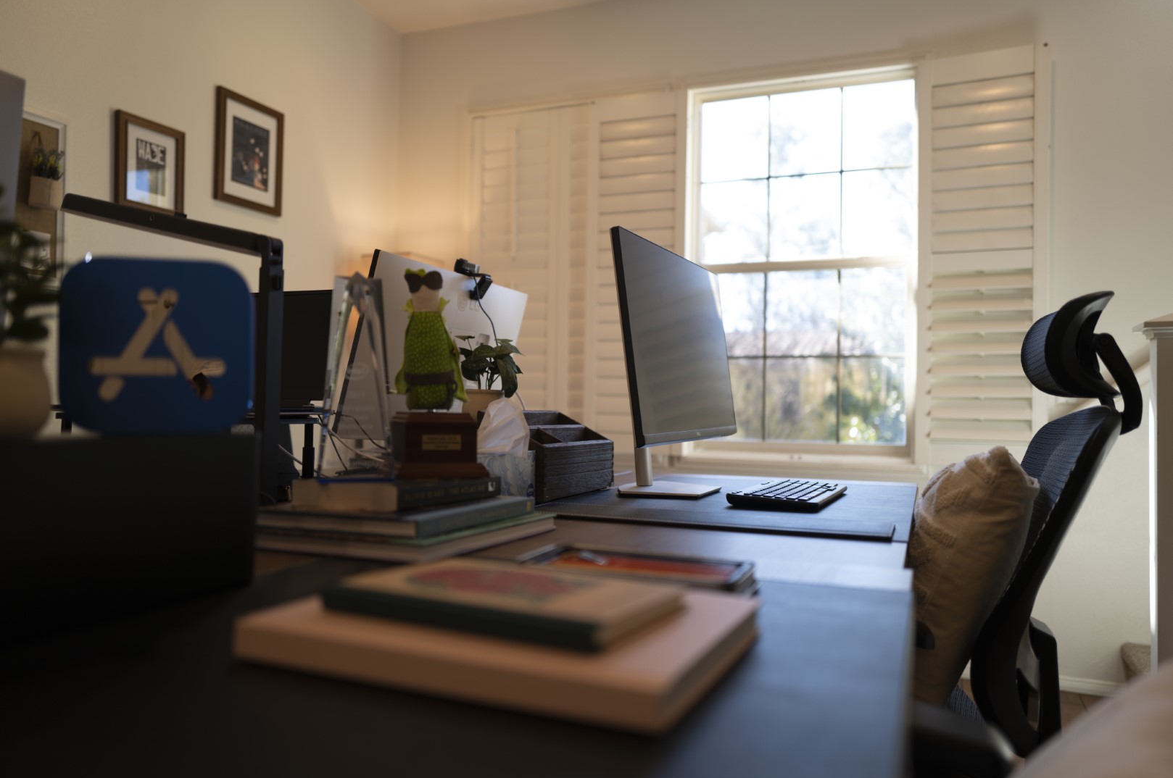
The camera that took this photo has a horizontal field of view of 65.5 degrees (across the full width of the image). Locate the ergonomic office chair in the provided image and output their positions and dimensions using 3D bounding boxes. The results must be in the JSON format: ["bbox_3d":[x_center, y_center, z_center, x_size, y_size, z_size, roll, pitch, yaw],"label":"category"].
[{"bbox_3d":[0.464,0.427,1.451,0.680,1.140,0.660,0,-1,25],"label":"ergonomic office chair"}]

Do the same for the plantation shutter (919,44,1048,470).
[{"bbox_3d":[1.413,-0.459,3.275,0.429,1.500,0.060,0,-1,25],"label":"plantation shutter"}]

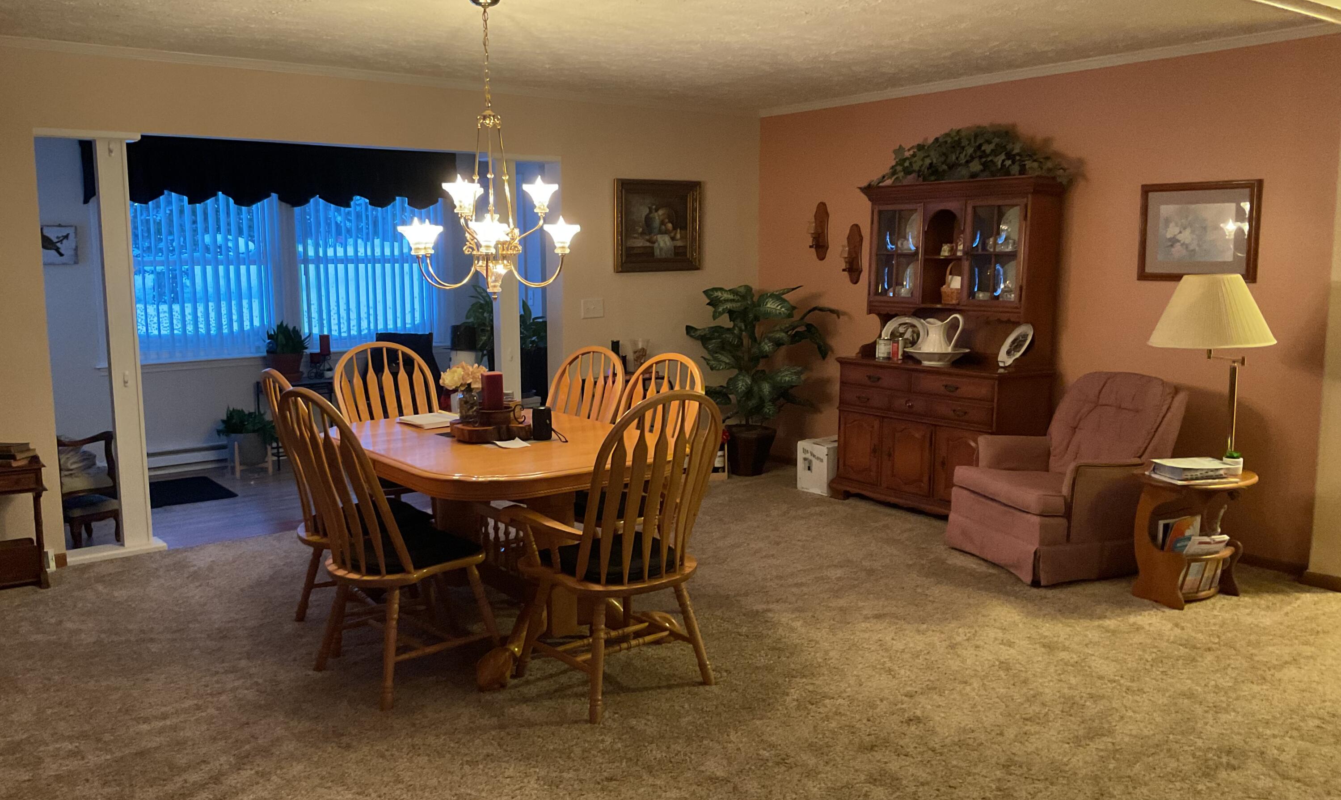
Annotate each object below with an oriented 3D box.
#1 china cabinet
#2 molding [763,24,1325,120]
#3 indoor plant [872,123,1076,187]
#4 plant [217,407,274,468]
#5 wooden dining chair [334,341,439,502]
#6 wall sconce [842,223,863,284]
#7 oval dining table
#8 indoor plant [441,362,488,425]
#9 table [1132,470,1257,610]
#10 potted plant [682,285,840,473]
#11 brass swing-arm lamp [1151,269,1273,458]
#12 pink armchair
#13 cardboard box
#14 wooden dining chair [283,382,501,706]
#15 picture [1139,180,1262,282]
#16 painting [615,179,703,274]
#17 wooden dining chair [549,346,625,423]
[{"bbox_3d":[1.529,-0.283,6.325,0.500,1.845,1.200,-6,9,-37],"label":"china cabinet"},{"bbox_3d":[1.719,-1.771,6.226,0.046,0.050,3.720,-6,9,-36],"label":"molding"},{"bbox_3d":[1.631,-1.328,6.180,0.290,0.310,1.280,-6,9,-36],"label":"indoor plant"},{"bbox_3d":[-2.827,0.259,7.571,0.410,0.440,0.390,-6,9,-37],"label":"plant"},{"bbox_3d":[-1.216,0.269,5.274,0.600,1.050,0.650,-6,9,-38],"label":"wooden dining chair"},{"bbox_3d":[1.133,-0.918,7.082,0.130,0.385,0.140,-6,9,-37],"label":"wall sconce"},{"bbox_3d":[-0.646,0.522,4.409,1.120,0.760,1.530,-6,9,-36],"label":"oval dining table"},{"bbox_3d":[-0.805,-0.035,4.422,0.175,0.250,0.185,0,7,0],"label":"indoor plant"},{"bbox_3d":[2.223,0.579,4.791,0.585,0.530,0.440,-6,9,-36],"label":"table"},{"bbox_3d":[0.551,-0.120,7.399,0.840,1.240,0.840,-6,9,-36],"label":"potted plant"},{"bbox_3d":[2.298,-0.117,4.788,0.540,0.850,0.540,-6,9,-36],"label":"brass swing-arm lamp"},{"bbox_3d":[1.892,0.313,5.393,0.840,0.900,0.720,-3,8,-20],"label":"pink armchair"},{"bbox_3d":[1.015,0.407,6.993,0.350,0.300,0.267,-6,9,-36],"label":"cardboard box"},{"bbox_3d":[-0.958,0.450,3.884,0.660,1.050,0.520,-7,10,-43],"label":"wooden dining chair"},{"bbox_3d":[2.510,-0.798,5.360,0.030,0.470,0.590,-6,9,-37],"label":"picture"},{"bbox_3d":[-0.074,-1.127,7.289,0.675,0.583,0.040,-6,9,-36],"label":"painting"},{"bbox_3d":[-0.559,0.307,4.959,0.640,1.050,0.530,-7,10,-40],"label":"wooden dining chair"}]

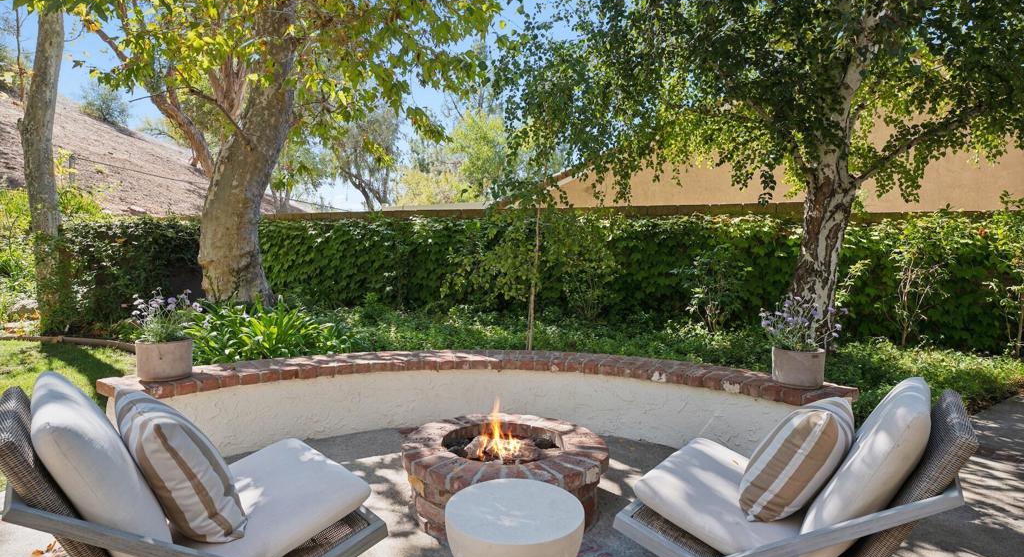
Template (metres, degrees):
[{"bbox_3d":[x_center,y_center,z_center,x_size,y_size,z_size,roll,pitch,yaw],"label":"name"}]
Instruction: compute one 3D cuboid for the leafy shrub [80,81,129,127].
[{"bbox_3d":[-20.223,-8.635,24.000,2.100,2.250,2.000,0,0,0],"label":"leafy shrub"}]

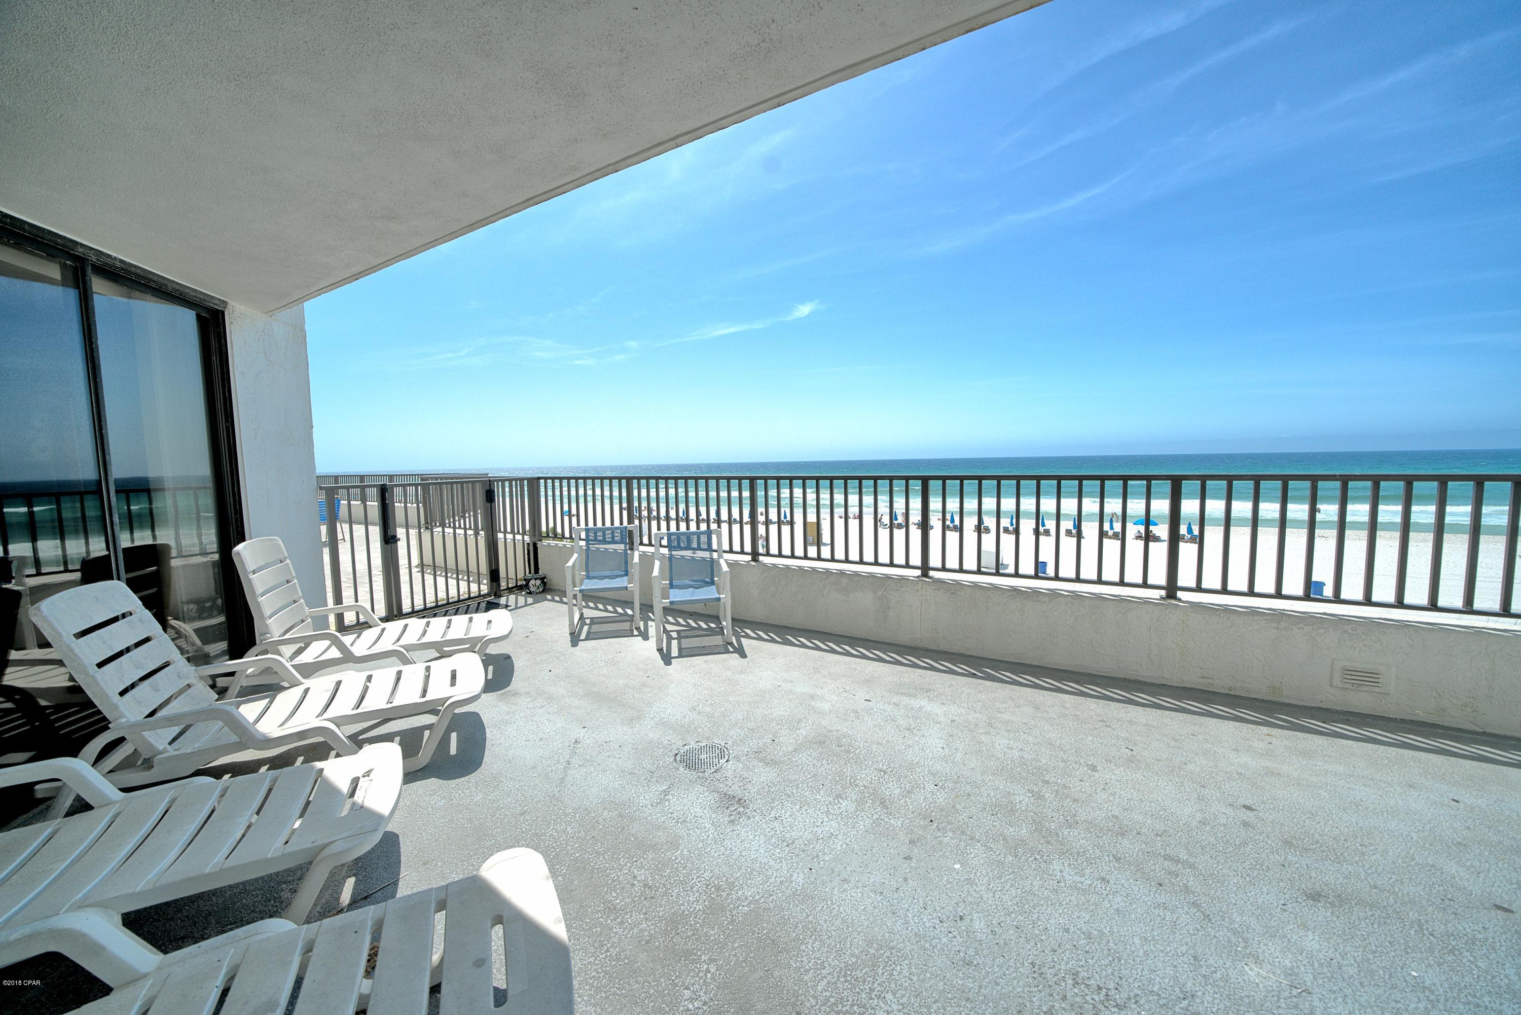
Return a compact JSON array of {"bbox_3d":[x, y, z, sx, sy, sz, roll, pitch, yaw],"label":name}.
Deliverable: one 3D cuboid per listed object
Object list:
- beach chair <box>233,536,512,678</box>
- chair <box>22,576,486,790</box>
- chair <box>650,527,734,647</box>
[{"bbox_3d":[-2.517,0.676,3.401,1.526,1.027,0.708,-3,5,-26],"label":"beach chair"},{"bbox_3d":[-2.208,0.777,2.467,1.526,0.972,0.708,-4,6,-31],"label":"chair"},{"bbox_3d":[-0.577,0.650,4.260,0.598,0.864,0.593,-2,5,-11],"label":"chair"}]

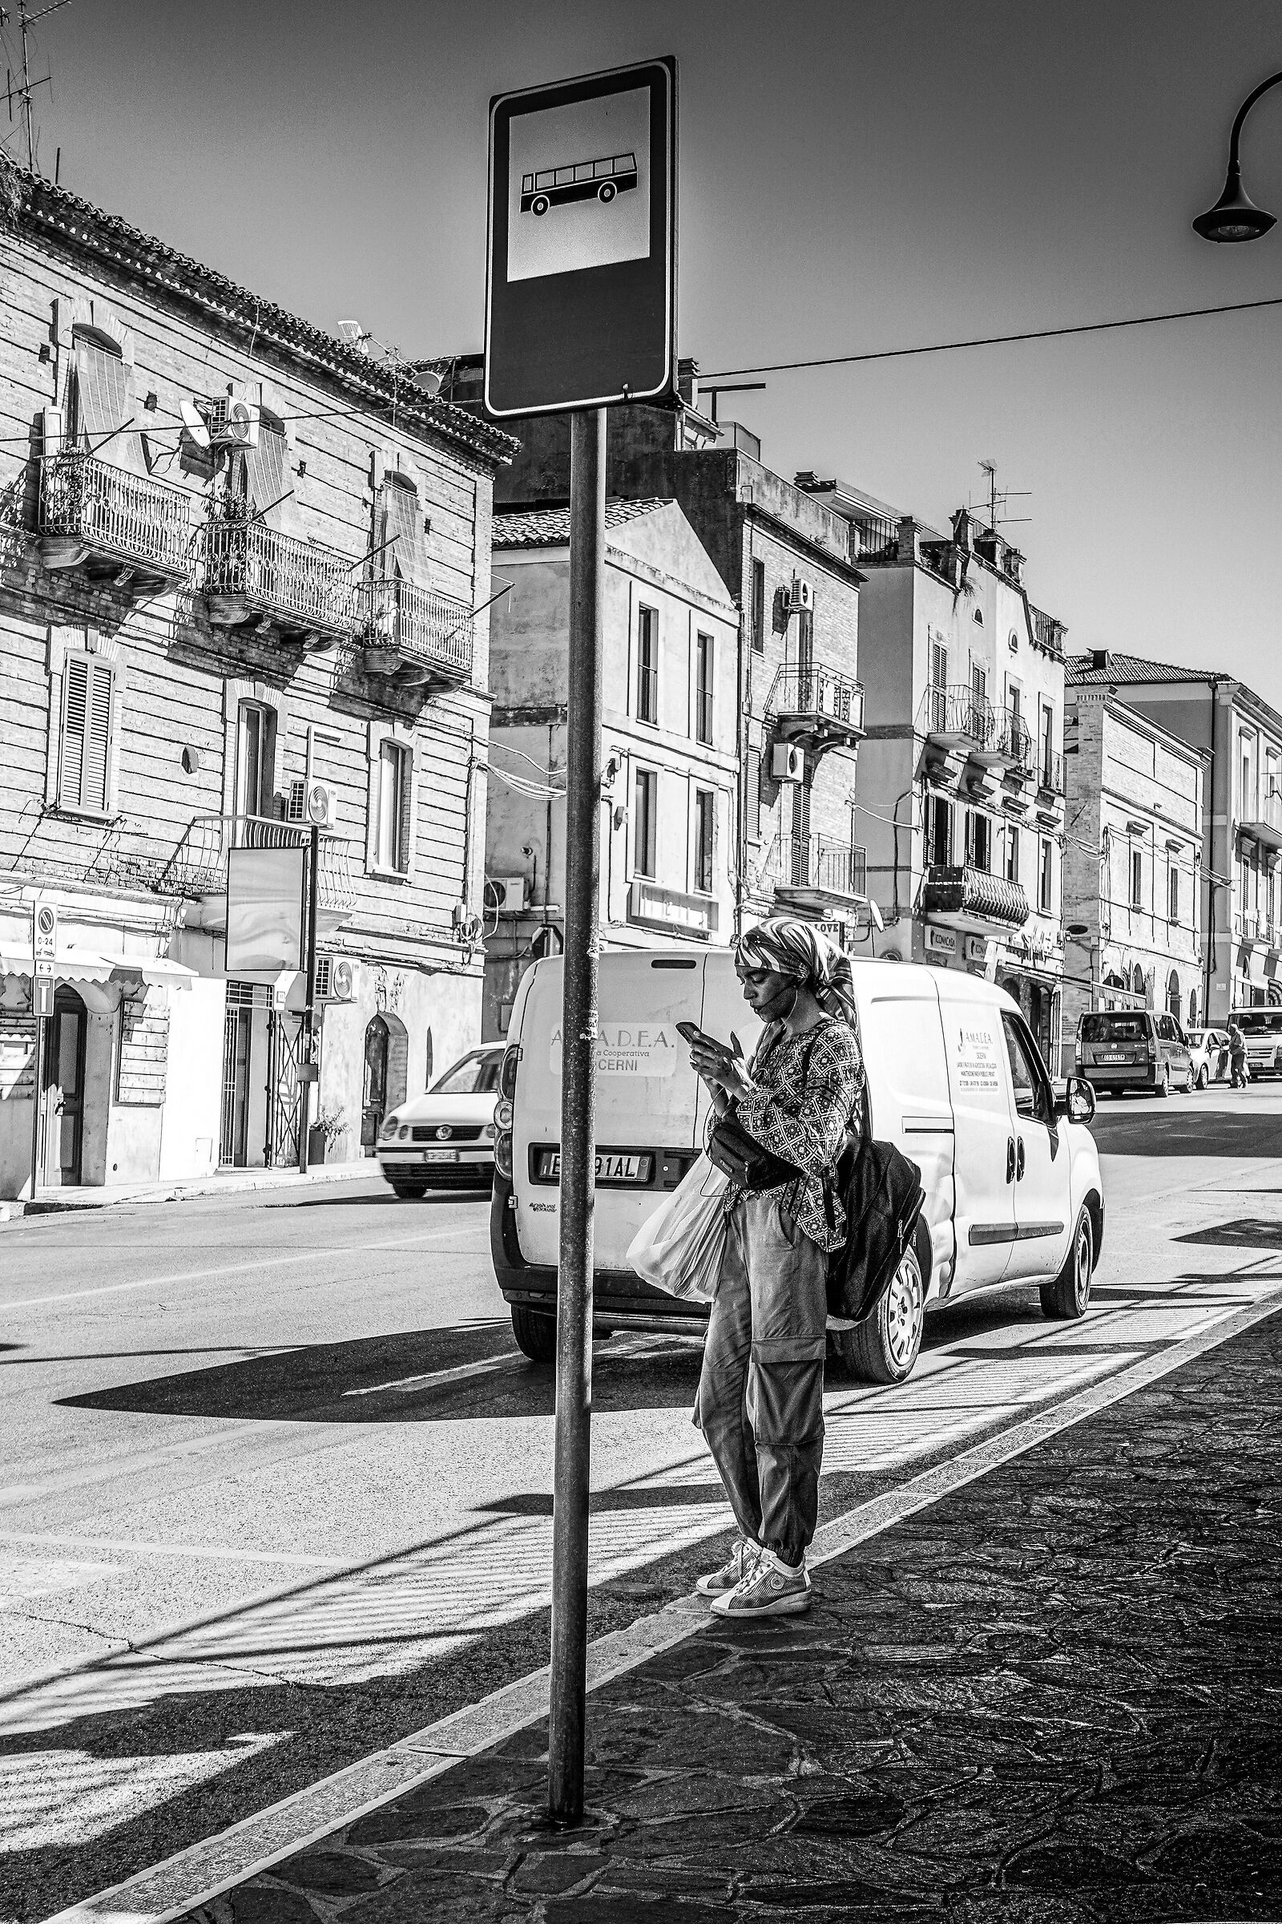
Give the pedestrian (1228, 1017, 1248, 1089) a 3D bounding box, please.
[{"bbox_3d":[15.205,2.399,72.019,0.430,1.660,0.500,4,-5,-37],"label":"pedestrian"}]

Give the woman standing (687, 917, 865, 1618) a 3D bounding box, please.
[{"bbox_3d":[0.334,0.725,6.899,0.430,1.673,0.460,2,-4,-15],"label":"woman standing"}]

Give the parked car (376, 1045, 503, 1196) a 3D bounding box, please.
[{"bbox_3d":[-0.985,1.471,26.666,1.650,1.465,3.900,0,-2,23],"label":"parked car"}]

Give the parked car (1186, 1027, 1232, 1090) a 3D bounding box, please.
[{"bbox_3d":[13.801,2.456,71.683,1.680,1.490,3.950,-1,-2,27],"label":"parked car"}]

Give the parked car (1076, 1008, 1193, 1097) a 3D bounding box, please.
[{"bbox_3d":[11.544,2.117,65.631,1.870,1.920,4.700,0,-1,22],"label":"parked car"}]

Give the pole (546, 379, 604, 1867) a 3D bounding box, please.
[{"bbox_3d":[-0.110,0.172,5.048,0.061,2.660,0.061,1,-4,0],"label":"pole"}]

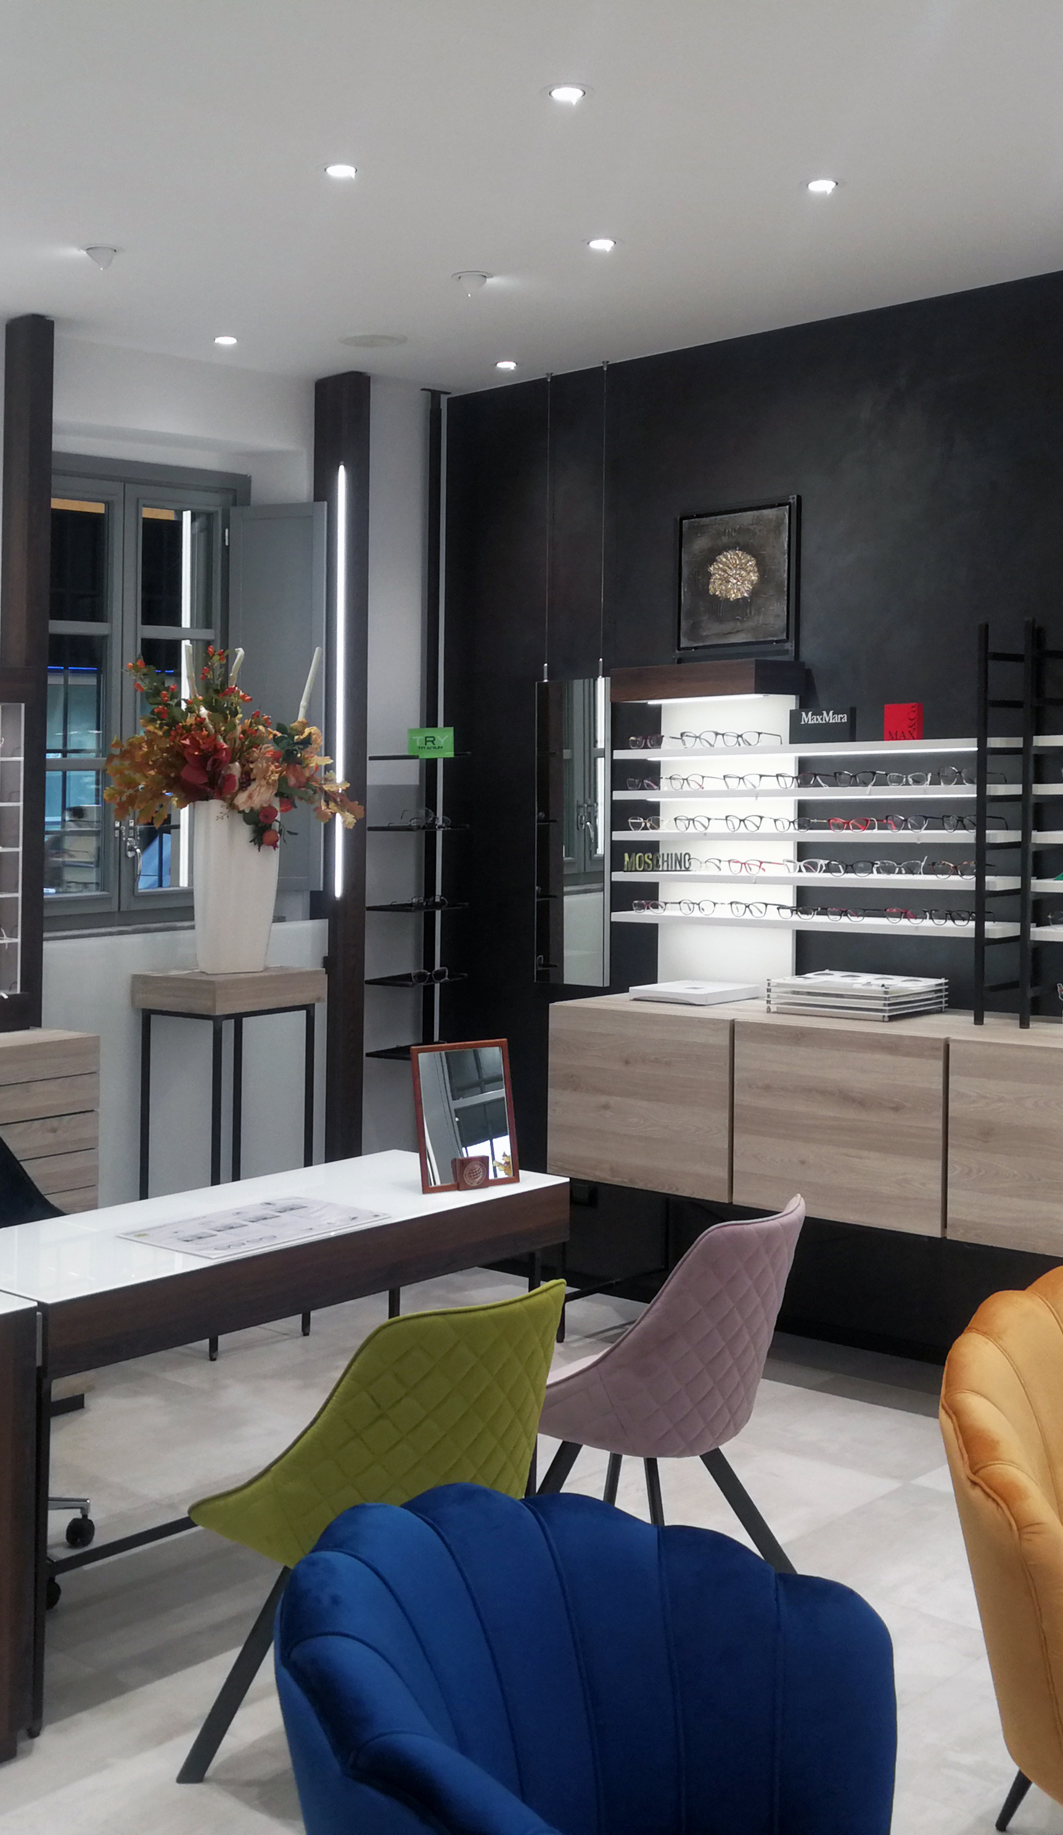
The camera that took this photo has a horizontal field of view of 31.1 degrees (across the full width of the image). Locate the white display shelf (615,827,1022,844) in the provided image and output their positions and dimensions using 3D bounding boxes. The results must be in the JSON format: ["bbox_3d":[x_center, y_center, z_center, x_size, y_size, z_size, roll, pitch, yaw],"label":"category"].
[{"bbox_3d":[0.774,-0.224,5.295,1.234,0.026,0.210,3,4,41],"label":"white display shelf"}]

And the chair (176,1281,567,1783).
[{"bbox_3d":[-0.235,0.973,3.021,0.500,0.840,0.550,-3,4,-41],"label":"chair"}]

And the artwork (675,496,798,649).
[{"bbox_3d":[0.618,-1.028,5.777,0.410,0.410,0.040,2,3,41],"label":"artwork"}]

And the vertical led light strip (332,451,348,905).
[{"bbox_3d":[-0.597,-0.730,5.955,0.020,1.350,0.025,-3,4,-42],"label":"vertical led light strip"}]

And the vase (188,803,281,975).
[{"bbox_3d":[-0.899,-0.085,5.739,0.250,0.520,0.250,0,3,-10],"label":"vase"}]

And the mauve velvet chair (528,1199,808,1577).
[{"bbox_3d":[0.242,0.925,3.566,0.550,0.840,0.500,2,4,38],"label":"mauve velvet chair"}]

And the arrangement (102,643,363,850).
[{"bbox_3d":[-0.856,-0.489,5.460,0.730,0.580,0.600,-1,3,-9],"label":"arrangement"}]

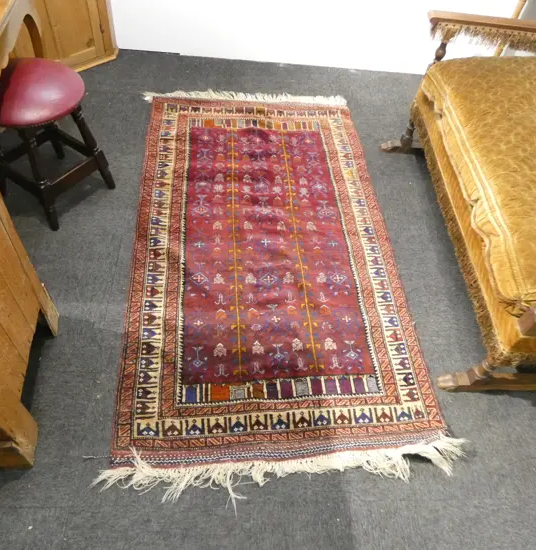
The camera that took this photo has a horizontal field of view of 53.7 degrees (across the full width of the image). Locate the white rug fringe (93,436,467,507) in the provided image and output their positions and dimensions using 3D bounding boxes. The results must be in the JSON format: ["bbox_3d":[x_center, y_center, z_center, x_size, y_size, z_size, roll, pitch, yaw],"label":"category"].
[{"bbox_3d":[0.072,0.583,1.578,1.140,0.025,0.160,-1,52,-8],"label":"white rug fringe"}]

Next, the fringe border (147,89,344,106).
[{"bbox_3d":[-0.104,-0.927,2.761,1.050,0.020,0.115,-1,52,-8],"label":"fringe border"}]

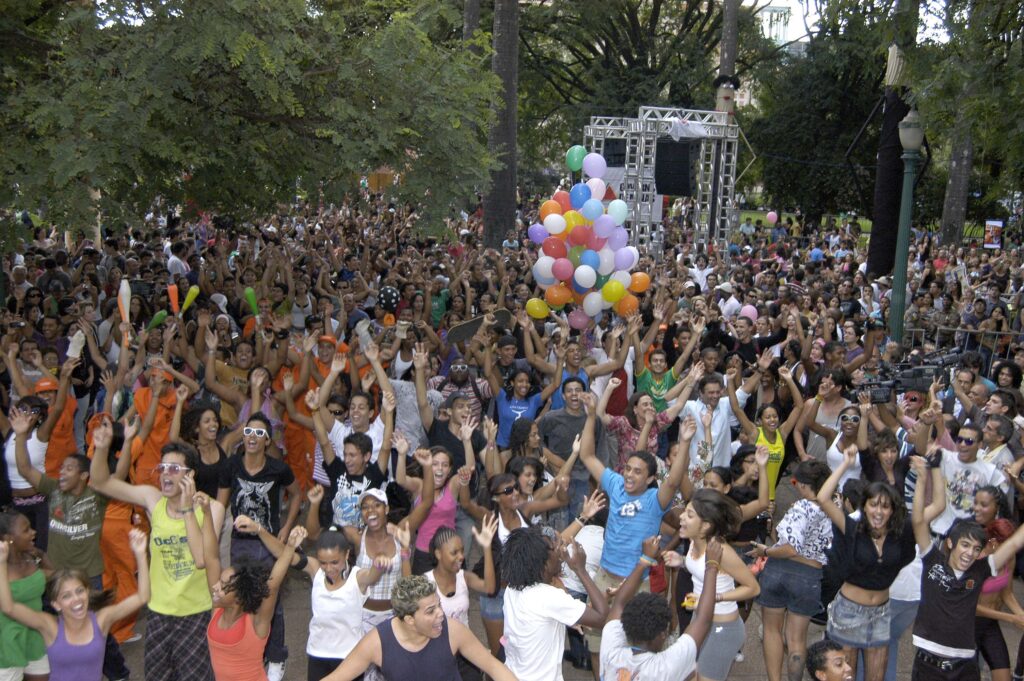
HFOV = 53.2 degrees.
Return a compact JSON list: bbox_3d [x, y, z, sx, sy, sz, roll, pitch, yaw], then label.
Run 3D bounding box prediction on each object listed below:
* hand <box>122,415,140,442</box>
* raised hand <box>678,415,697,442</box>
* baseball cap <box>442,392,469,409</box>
[{"bbox_3d":[-2.008,0.464,5.400,0.100,0.155,0.085,5,10,-11],"label":"hand"},{"bbox_3d":[0.892,0.447,5.200,0.095,0.150,0.075,7,11,11],"label":"raised hand"},{"bbox_3d":[-0.398,0.429,7.200,0.175,0.125,0.240,-6,11,-26],"label":"baseball cap"}]

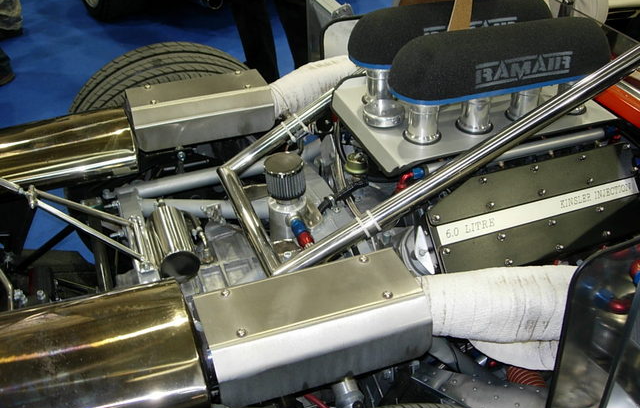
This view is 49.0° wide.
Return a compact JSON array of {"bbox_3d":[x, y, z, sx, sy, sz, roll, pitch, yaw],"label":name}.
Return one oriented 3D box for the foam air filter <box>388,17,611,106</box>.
[{"bbox_3d":[0.344,-0.285,1.319,0.450,0.088,0.158,-12,35,-16],"label":"foam air filter"}]

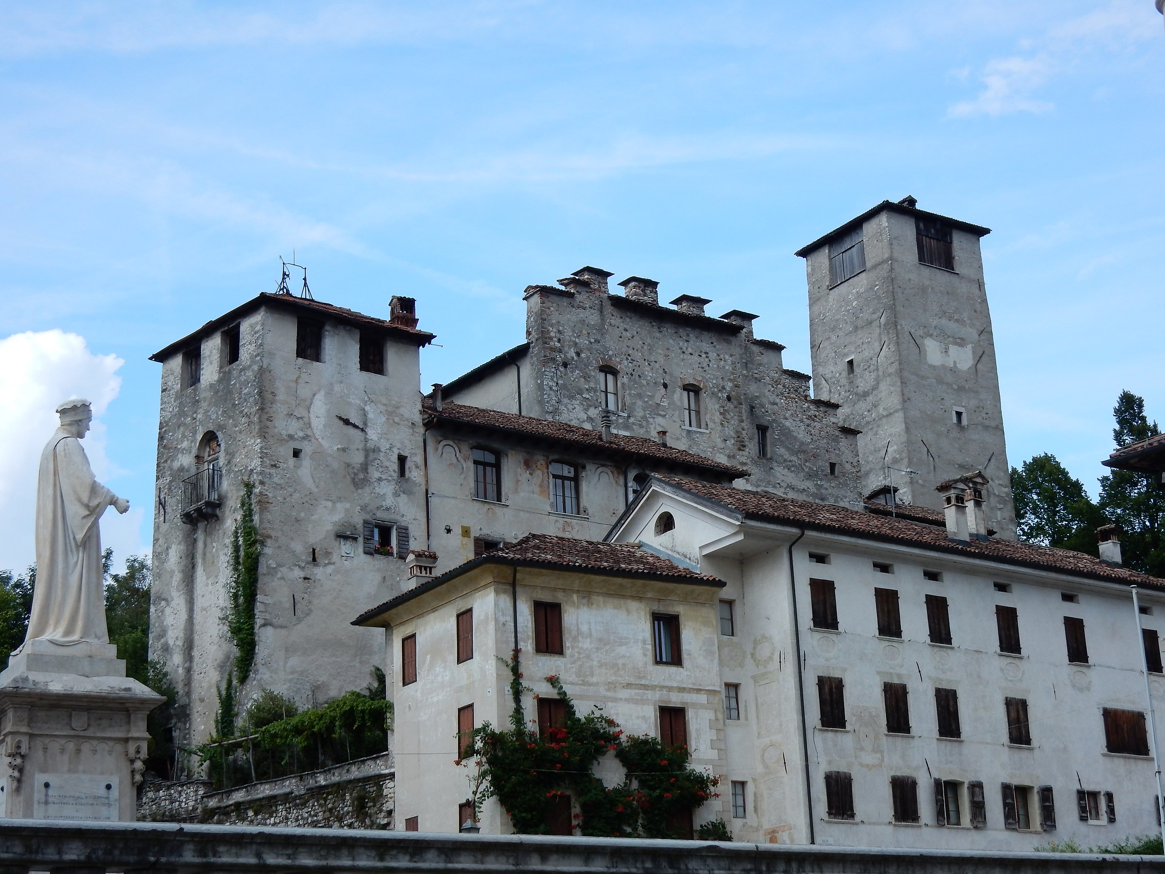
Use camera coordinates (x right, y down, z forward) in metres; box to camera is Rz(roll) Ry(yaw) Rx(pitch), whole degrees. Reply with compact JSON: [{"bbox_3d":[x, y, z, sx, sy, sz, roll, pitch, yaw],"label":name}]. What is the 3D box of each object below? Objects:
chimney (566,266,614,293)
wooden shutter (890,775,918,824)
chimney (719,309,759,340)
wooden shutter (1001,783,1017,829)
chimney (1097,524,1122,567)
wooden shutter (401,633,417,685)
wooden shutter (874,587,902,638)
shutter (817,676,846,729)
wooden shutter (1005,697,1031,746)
[{"bbox_3d":[0.478,-6.903,91.579,1.574,1.150,1.214,11,-21,-38],"label":"chimney"},{"bbox_3d":[9.164,10.276,57.249,1.044,1.323,0.060,11,-21,-38],"label":"wooden shutter"},{"bbox_3d":[7.079,-4.885,91.129,1.499,1.050,1.235,11,-22,-35],"label":"chimney"},{"bbox_3d":[14.183,12.217,66.878,0.540,1.460,0.080,11,-22,-35],"label":"wooden shutter"},{"bbox_3d":[20.290,4.306,77.806,0.540,1.500,0.680,11,-22,-35],"label":"chimney"},{"bbox_3d":[-5.278,6.820,61.746,0.060,1.489,0.913,8,-20,-30],"label":"wooden shutter"},{"bbox_3d":[8.911,5.126,58.777,1.003,1.421,0.060,11,-21,-38],"label":"wooden shutter"},{"bbox_3d":[7.273,7.729,58.798,0.984,1.506,0.060,11,-21,-36],"label":"shutter"},{"bbox_3d":[14.737,9.639,68.320,1.035,1.583,0.080,11,-22,-35],"label":"wooden shutter"}]

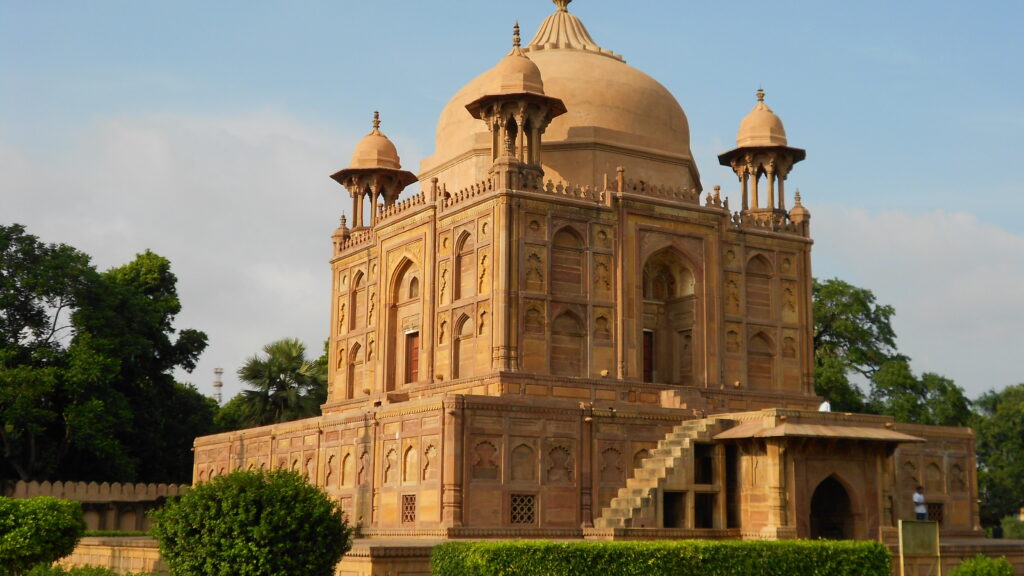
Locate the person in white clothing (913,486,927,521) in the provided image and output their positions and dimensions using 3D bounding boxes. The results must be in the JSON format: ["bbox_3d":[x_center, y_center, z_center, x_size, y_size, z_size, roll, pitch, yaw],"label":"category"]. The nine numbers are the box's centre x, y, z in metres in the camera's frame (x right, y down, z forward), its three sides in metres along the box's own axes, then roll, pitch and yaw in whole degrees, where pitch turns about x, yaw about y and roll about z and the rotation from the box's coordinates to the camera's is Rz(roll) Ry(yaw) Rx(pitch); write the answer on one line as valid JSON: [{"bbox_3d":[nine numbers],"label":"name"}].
[{"bbox_3d":[12.296,6.844,38.283,0.360,1.690,0.480,-5,-12,28],"label":"person in white clothing"}]

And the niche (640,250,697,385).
[{"bbox_3d":[4.700,0.996,42.182,2.280,4.600,1.620,7,-12,-31],"label":"niche"}]

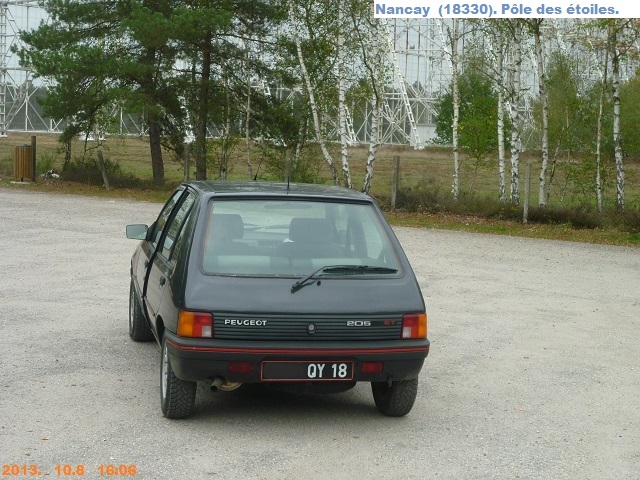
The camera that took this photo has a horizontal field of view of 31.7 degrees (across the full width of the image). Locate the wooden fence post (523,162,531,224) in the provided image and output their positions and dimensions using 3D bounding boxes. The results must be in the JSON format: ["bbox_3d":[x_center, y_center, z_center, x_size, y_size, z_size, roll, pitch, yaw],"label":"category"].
[{"bbox_3d":[4.634,-1.048,25.194,0.100,1.318,0.100,4,5,10],"label":"wooden fence post"}]

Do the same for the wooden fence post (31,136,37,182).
[{"bbox_3d":[-8.150,-2.302,32.240,0.135,1.306,0.135,1,5,-14],"label":"wooden fence post"}]

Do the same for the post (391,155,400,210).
[{"bbox_3d":[1.827,-1.382,27.362,0.125,1.321,0.125,3,5,4],"label":"post"}]

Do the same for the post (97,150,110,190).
[{"bbox_3d":[-5.789,-1.869,30.198,0.105,1.075,0.105,-13,8,-10],"label":"post"}]

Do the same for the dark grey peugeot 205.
[{"bbox_3d":[-0.472,0.257,7.981,1.600,1.380,3.700,2,5,-14],"label":"dark grey peugeot 205"}]

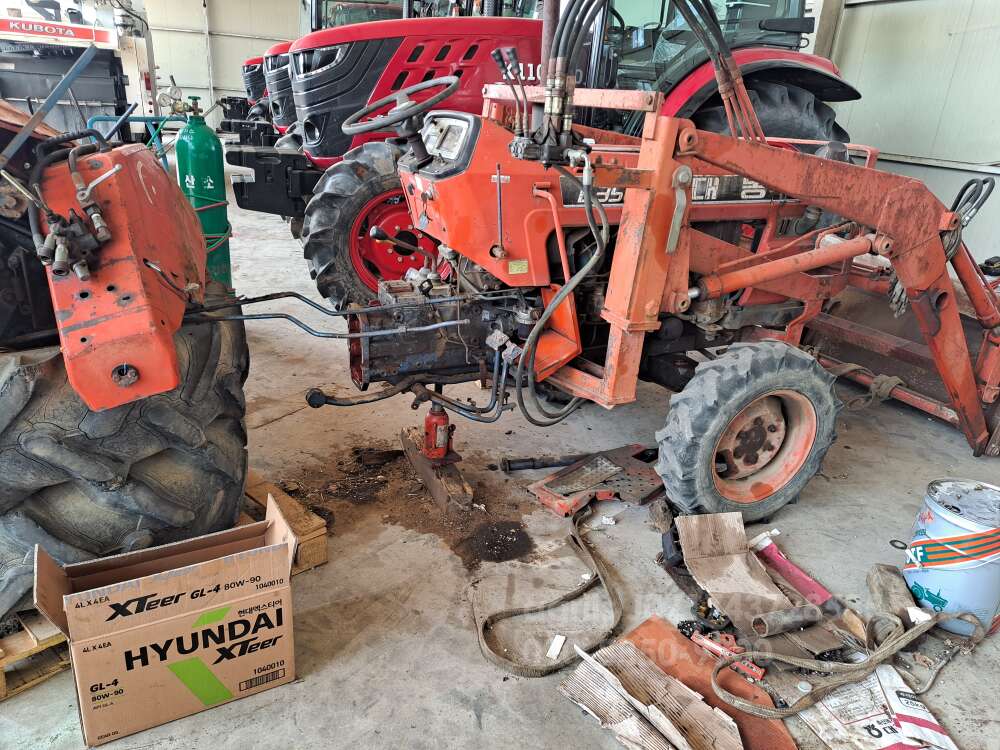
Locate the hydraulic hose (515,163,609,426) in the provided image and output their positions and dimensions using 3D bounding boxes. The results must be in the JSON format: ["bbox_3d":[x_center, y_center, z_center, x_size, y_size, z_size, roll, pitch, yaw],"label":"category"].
[{"bbox_3d":[0.184,-0.227,2.249,0.289,0.844,0.200,-5,23,-22],"label":"hydraulic hose"}]

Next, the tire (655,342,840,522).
[{"bbox_3d":[0.897,0.213,2.567,0.730,0.720,0.195,-5,23,-22],"label":"tire"}]

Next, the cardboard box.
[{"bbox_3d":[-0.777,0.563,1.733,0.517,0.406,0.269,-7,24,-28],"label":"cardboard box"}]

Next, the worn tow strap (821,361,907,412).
[{"bbox_3d":[1.938,0.059,3.837,0.140,0.190,0.400,-5,23,-22],"label":"worn tow strap"}]

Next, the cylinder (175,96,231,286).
[{"bbox_3d":[-1.609,-0.829,3.950,0.235,1.300,0.235,4,21,0],"label":"cylinder"}]

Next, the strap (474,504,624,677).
[{"bbox_3d":[0.246,0.635,2.227,0.342,0.060,0.886,15,23,25],"label":"strap"}]

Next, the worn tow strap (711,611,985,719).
[{"bbox_3d":[0.986,0.769,1.924,0.906,0.130,0.209,-1,21,-13],"label":"worn tow strap"}]

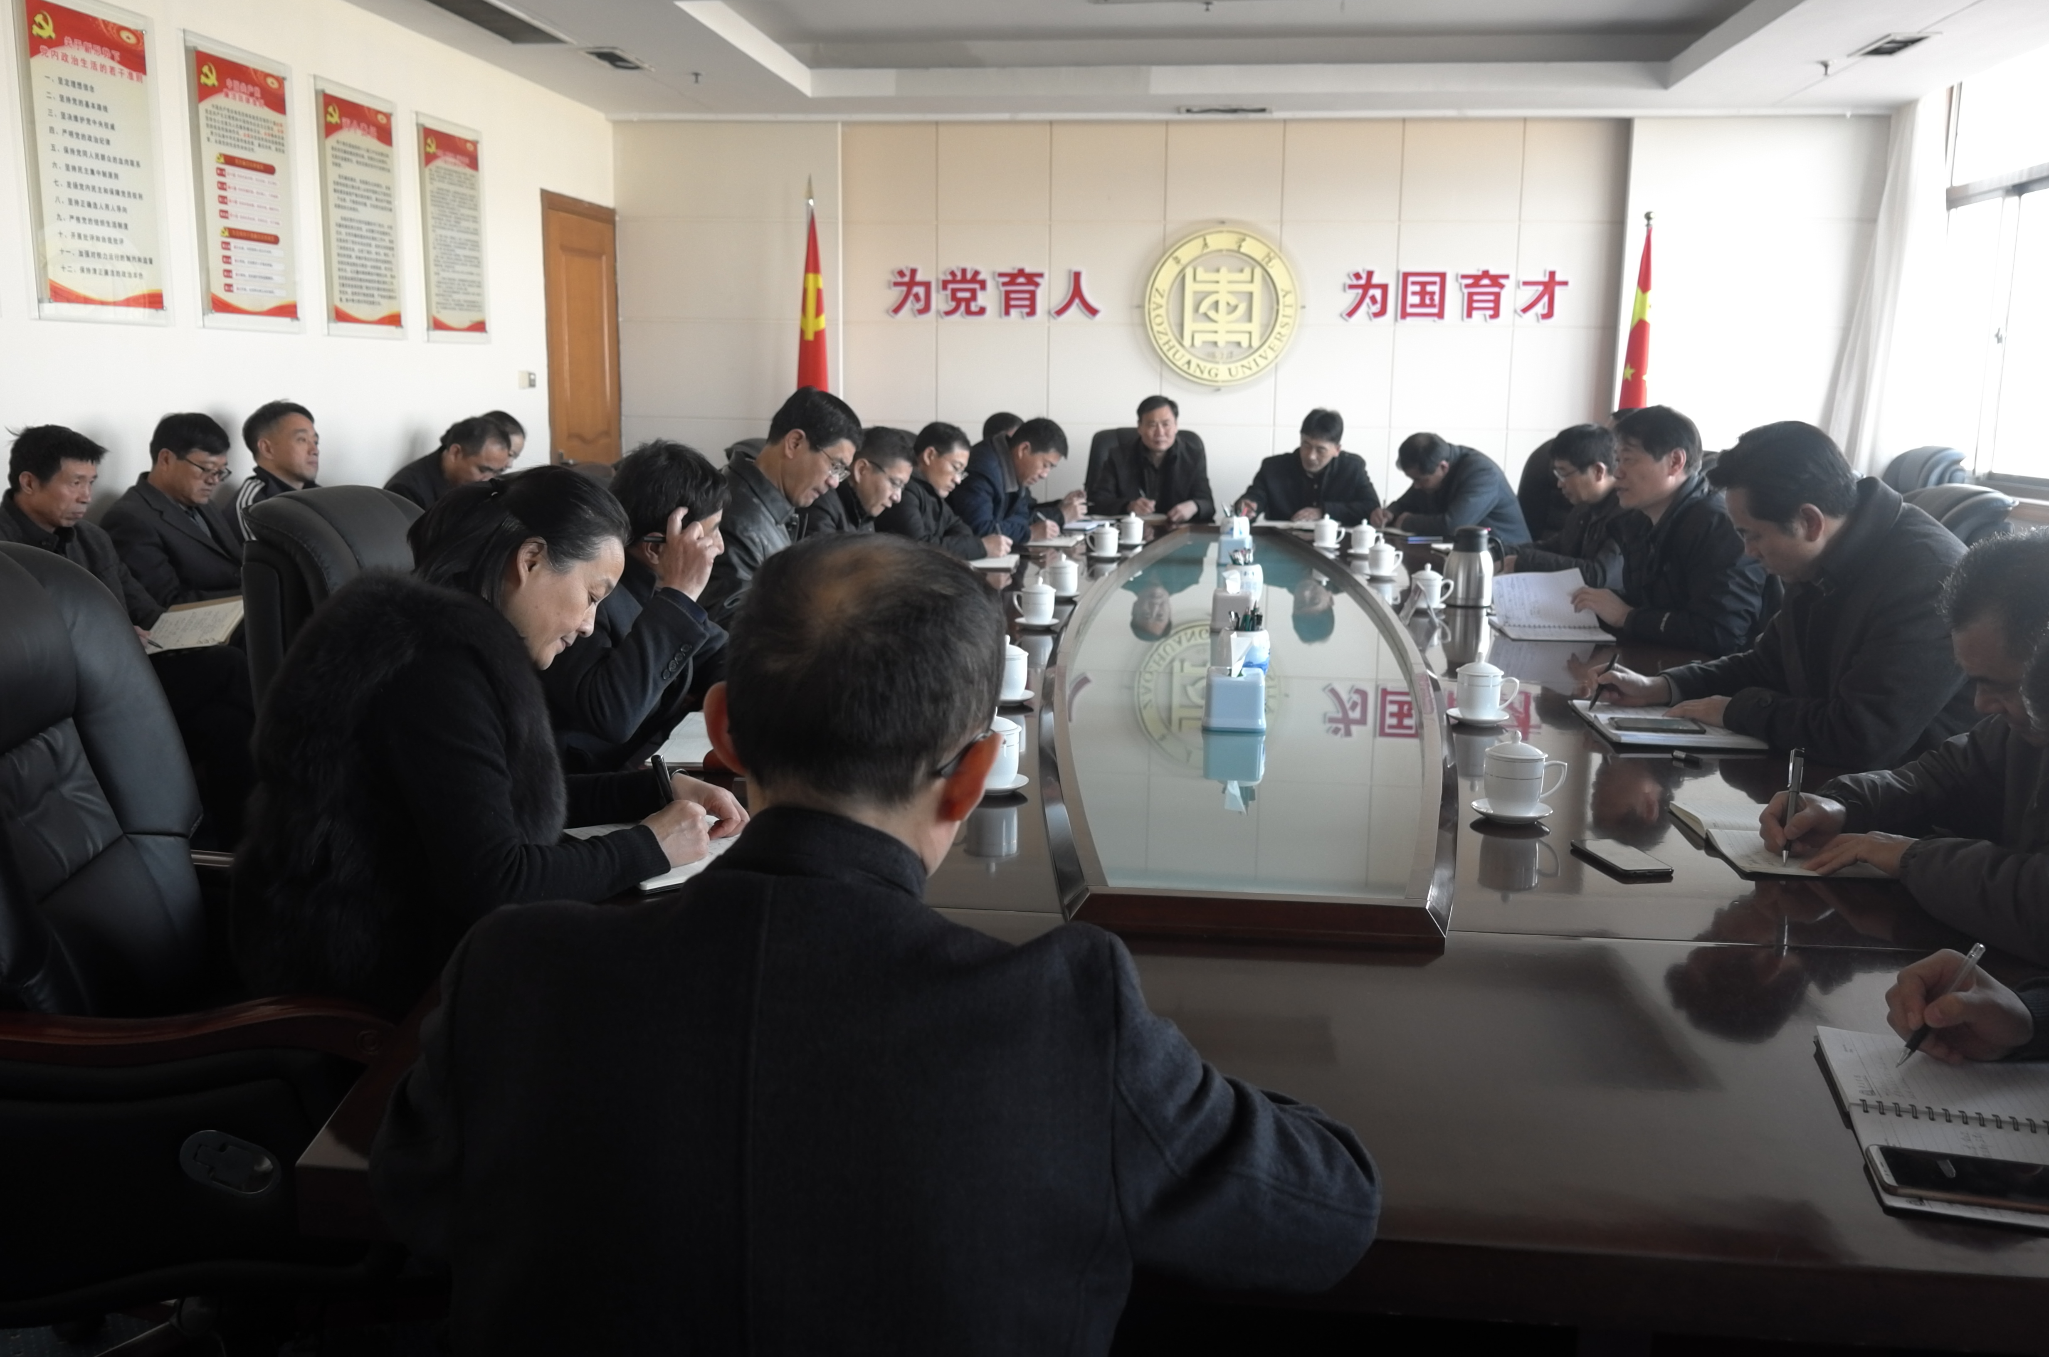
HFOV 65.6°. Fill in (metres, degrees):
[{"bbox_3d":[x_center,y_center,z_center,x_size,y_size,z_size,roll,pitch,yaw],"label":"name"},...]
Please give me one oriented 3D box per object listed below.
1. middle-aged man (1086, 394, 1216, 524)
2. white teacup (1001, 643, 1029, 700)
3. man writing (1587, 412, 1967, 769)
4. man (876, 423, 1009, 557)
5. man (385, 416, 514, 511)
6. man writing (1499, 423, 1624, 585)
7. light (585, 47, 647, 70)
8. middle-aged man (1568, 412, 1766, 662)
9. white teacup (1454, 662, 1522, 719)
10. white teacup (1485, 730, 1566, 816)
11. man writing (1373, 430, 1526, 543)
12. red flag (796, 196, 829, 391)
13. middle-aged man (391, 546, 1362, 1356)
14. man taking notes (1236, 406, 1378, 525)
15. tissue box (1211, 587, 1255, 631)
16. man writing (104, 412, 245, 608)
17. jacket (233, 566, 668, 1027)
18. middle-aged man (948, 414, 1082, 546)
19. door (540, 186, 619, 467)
[{"bbox_3d":[0.581,-0.635,7.387,0.580,1.330,0.720,2,10,5],"label":"middle-aged man"},{"bbox_3d":[-0.044,-0.027,3.169,0.120,0.120,0.090,1,10,-1],"label":"white teacup"},{"bbox_3d":[1.410,0.197,2.943,0.760,1.320,0.580,2,11,8],"label":"man writing"},{"bbox_3d":[-0.320,-0.246,5.390,0.820,1.220,0.550,3,11,12],"label":"man"},{"bbox_3d":[-1.895,-0.286,5.580,0.750,1.248,0.550,0,11,-4],"label":"man"},{"bbox_3d":[1.731,-0.132,4.841,0.800,1.240,0.550,2,10,6],"label":"man writing"},{"bbox_3d":[-1.732,-2.656,6.812,0.170,0.050,0.430,2,10,6],"label":"light"},{"bbox_3d":[1.648,-0.021,4.140,0.640,1.350,0.540,1,11,1],"label":"middle-aged man"},{"bbox_3d":[0.870,0.009,2.970,0.120,0.114,0.091,2,10,6],"label":"white teacup"},{"bbox_3d":[0.743,0.134,2.341,0.120,0.120,0.090,4,11,17],"label":"white teacup"},{"bbox_3d":[1.810,-0.422,6.723,0.720,1.200,0.560,-5,12,-30],"label":"man writing"},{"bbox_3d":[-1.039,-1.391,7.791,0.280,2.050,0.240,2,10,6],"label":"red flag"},{"bbox_3d":[-0.087,0.502,1.245,0.620,1.230,0.780,2,10,6],"label":"middle-aged man"},{"bbox_3d":[1.291,-0.564,7.186,0.630,1.280,0.720,3,11,13],"label":"man taking notes"},{"bbox_3d":[0.526,-0.176,3.978,0.107,0.093,0.110,2,11,6],"label":"tissue box"},{"bbox_3d":[-2.120,-0.104,4.413,0.780,1.240,0.550,2,10,6],"label":"man writing"},{"bbox_3d":[-0.685,0.162,2.019,0.540,0.610,0.490,0,10,-2],"label":"jacket"},{"bbox_3d":[-0.142,-0.437,6.489,0.720,1.253,0.550,5,12,24],"label":"middle-aged man"},{"bbox_3d":[-2.220,-1.267,8.104,0.080,2.230,0.950,2,10,6],"label":"door"}]

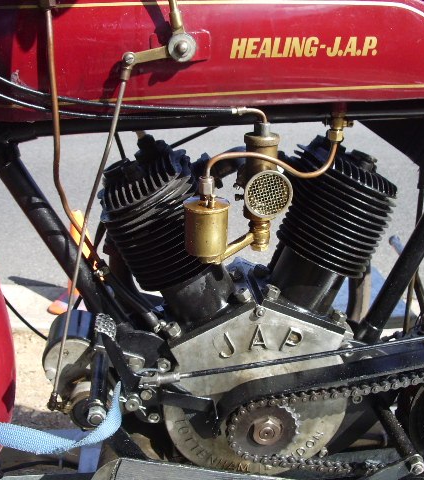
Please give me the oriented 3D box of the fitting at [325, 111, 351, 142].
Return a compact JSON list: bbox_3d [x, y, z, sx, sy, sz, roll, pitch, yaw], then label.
[{"bbox_3d":[0.140,-0.124,0.715,0.027,0.034,0.022,-3,21,-9],"label":"fitting"}]

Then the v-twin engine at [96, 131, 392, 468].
[{"bbox_3d":[0.047,0.090,0.822,0.360,0.455,0.220,-3,21,-9],"label":"v-twin engine"}]

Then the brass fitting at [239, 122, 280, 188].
[{"bbox_3d":[0.053,-0.094,0.717,0.041,0.070,0.041,-3,21,-9],"label":"brass fitting"}]

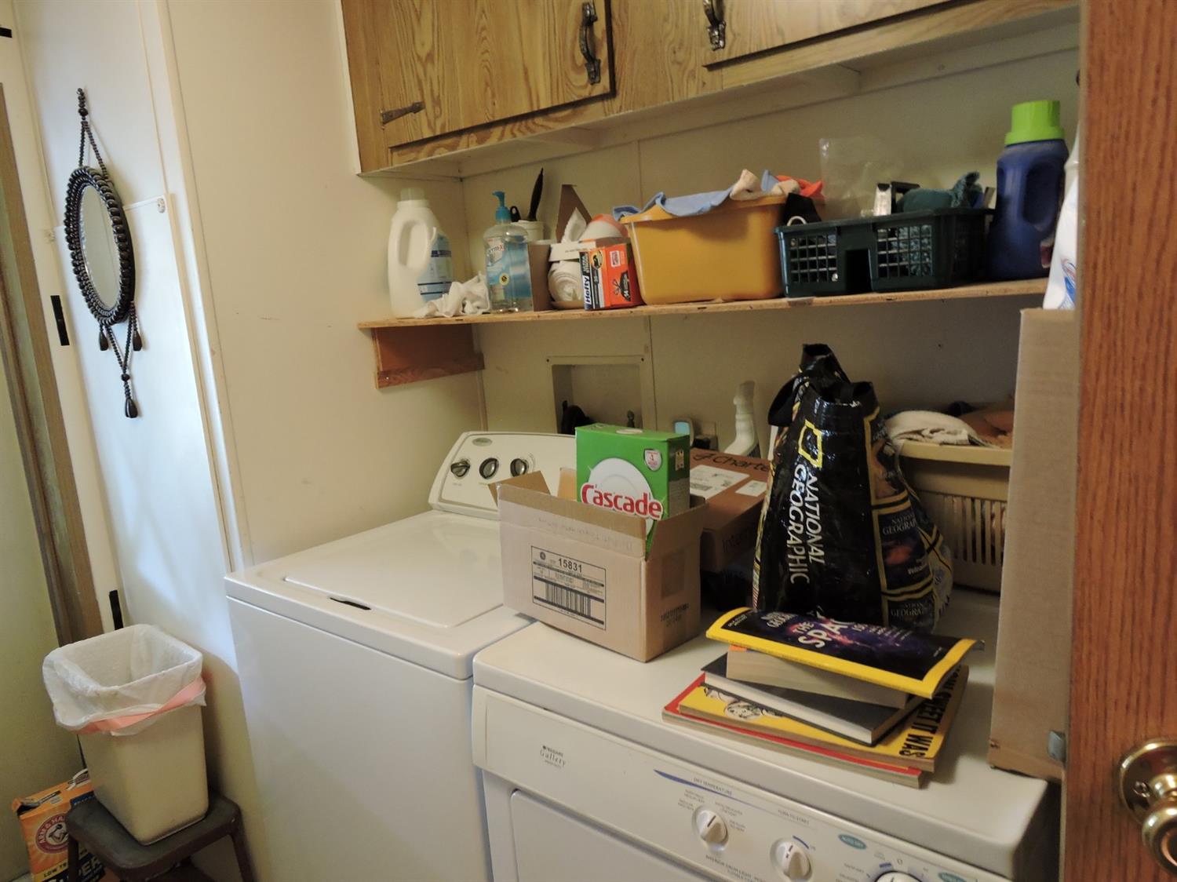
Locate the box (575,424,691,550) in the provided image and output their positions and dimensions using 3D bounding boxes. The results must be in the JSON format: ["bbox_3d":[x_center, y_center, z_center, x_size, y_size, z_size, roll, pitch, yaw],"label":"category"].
[{"bbox_3d":[0.062,0.109,1.167,0.167,0.250,0.050,8,14,42],"label":"box"}]

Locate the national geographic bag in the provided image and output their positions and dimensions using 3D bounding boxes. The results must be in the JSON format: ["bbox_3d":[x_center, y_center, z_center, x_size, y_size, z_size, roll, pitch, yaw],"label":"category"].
[{"bbox_3d":[0.403,0.056,1.214,0.235,0.395,0.260,4,13,39],"label":"national geographic bag"}]

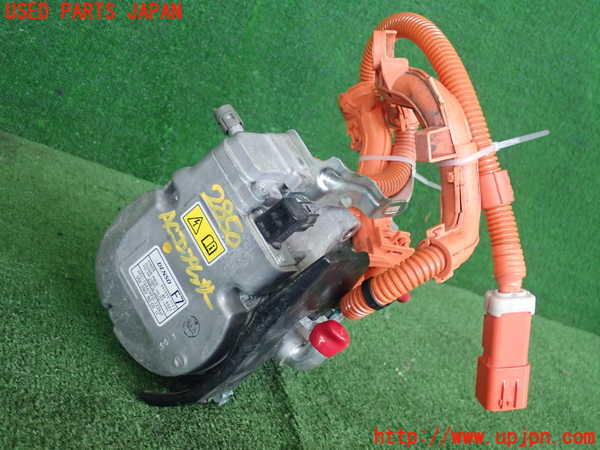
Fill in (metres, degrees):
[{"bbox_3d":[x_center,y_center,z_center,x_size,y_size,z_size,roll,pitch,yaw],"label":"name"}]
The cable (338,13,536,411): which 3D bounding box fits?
[{"bbox_3d":[0.104,-0.015,0.650,0.155,0.275,0.240,0,30,0],"label":"cable"}]

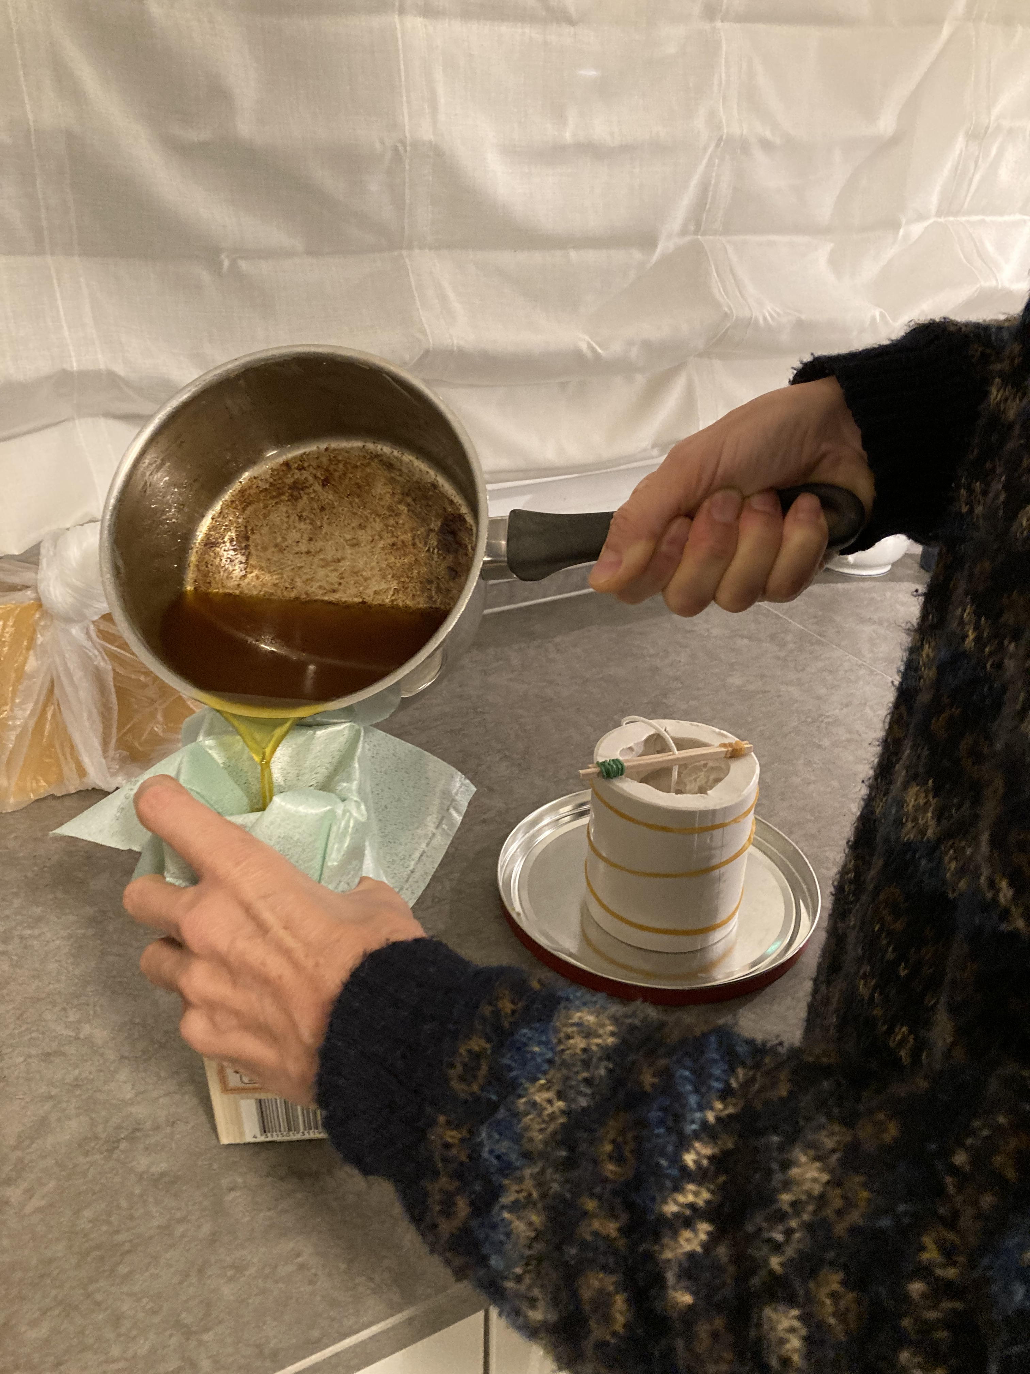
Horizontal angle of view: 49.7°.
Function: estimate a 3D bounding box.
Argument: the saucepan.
[{"bbox_3d":[-0.019,-0.060,0.493,0.314,0.167,0.120,2,-12,4],"label":"saucepan"}]

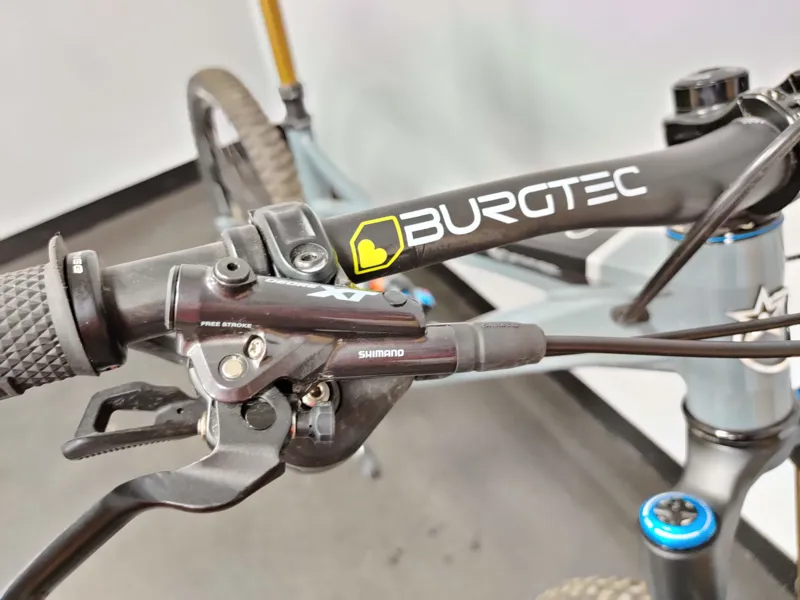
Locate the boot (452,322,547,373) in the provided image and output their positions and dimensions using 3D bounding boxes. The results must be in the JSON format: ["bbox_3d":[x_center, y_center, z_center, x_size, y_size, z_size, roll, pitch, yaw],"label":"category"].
[{"bbox_3d":[0.029,0.014,0.182,0.028,0.014,0.014,-3,47,-10],"label":"boot"}]

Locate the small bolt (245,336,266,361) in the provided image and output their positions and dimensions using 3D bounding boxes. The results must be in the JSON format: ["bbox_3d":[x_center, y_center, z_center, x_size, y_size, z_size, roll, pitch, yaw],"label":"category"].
[{"bbox_3d":[-0.038,0.013,0.167,0.006,0.005,0.006,-16,64,34],"label":"small bolt"}]

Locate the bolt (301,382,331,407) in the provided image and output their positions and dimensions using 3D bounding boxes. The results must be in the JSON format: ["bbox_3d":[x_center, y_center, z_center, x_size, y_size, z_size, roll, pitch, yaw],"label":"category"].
[{"bbox_3d":[-0.025,0.029,0.189,0.008,0.006,0.008,2,72,-5],"label":"bolt"}]

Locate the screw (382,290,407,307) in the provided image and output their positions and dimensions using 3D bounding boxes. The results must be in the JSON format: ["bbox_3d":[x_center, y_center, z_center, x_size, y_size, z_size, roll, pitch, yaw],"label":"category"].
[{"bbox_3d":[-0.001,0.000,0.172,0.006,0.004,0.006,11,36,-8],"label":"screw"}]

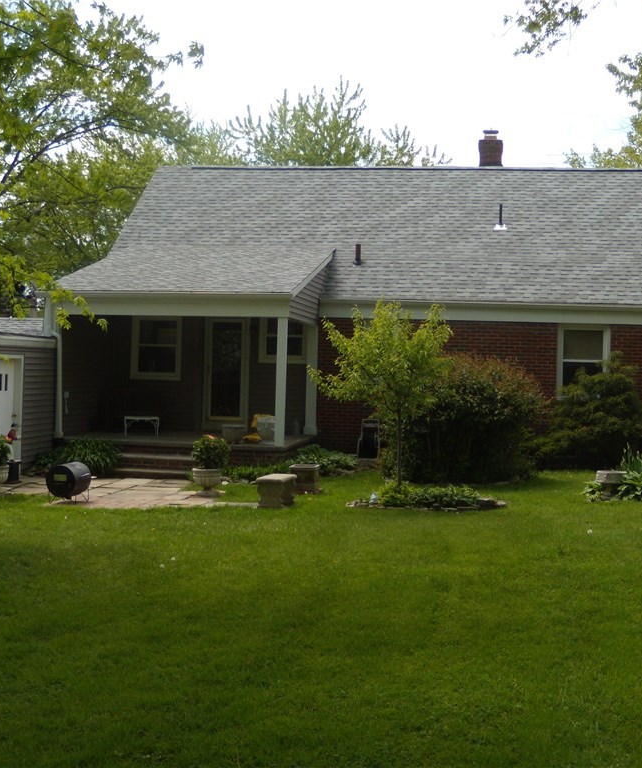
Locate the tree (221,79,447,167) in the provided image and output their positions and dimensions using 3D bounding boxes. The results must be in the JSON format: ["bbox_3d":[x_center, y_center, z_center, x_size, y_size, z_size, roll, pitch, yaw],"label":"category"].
[{"bbox_3d":[0.340,-5.110,40.098,9.500,12.587,9.000,2,1,8],"label":"tree"}]

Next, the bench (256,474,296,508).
[{"bbox_3d":[-0.589,1.434,14.303,0.370,0.385,0.740,2,1,13],"label":"bench"}]

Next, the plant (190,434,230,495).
[{"bbox_3d":[-1.577,1.148,14.957,0.550,0.878,0.550,2,1,8],"label":"plant"}]

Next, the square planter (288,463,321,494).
[{"bbox_3d":[-0.225,1.357,15.188,0.400,0.390,0.400,2,1,8],"label":"square planter"}]

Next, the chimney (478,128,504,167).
[{"bbox_3d":[3.723,-5.083,23.412,0.540,1.000,0.540,2,1,8],"label":"chimney"}]

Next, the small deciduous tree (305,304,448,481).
[{"bbox_3d":[0.813,0.196,15.221,2.000,2.719,1.900,2,1,8],"label":"small deciduous tree"}]

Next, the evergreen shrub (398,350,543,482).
[{"bbox_3d":[2.416,0.521,17.416,2.450,2.006,2.200,2,1,8],"label":"evergreen shrub"}]

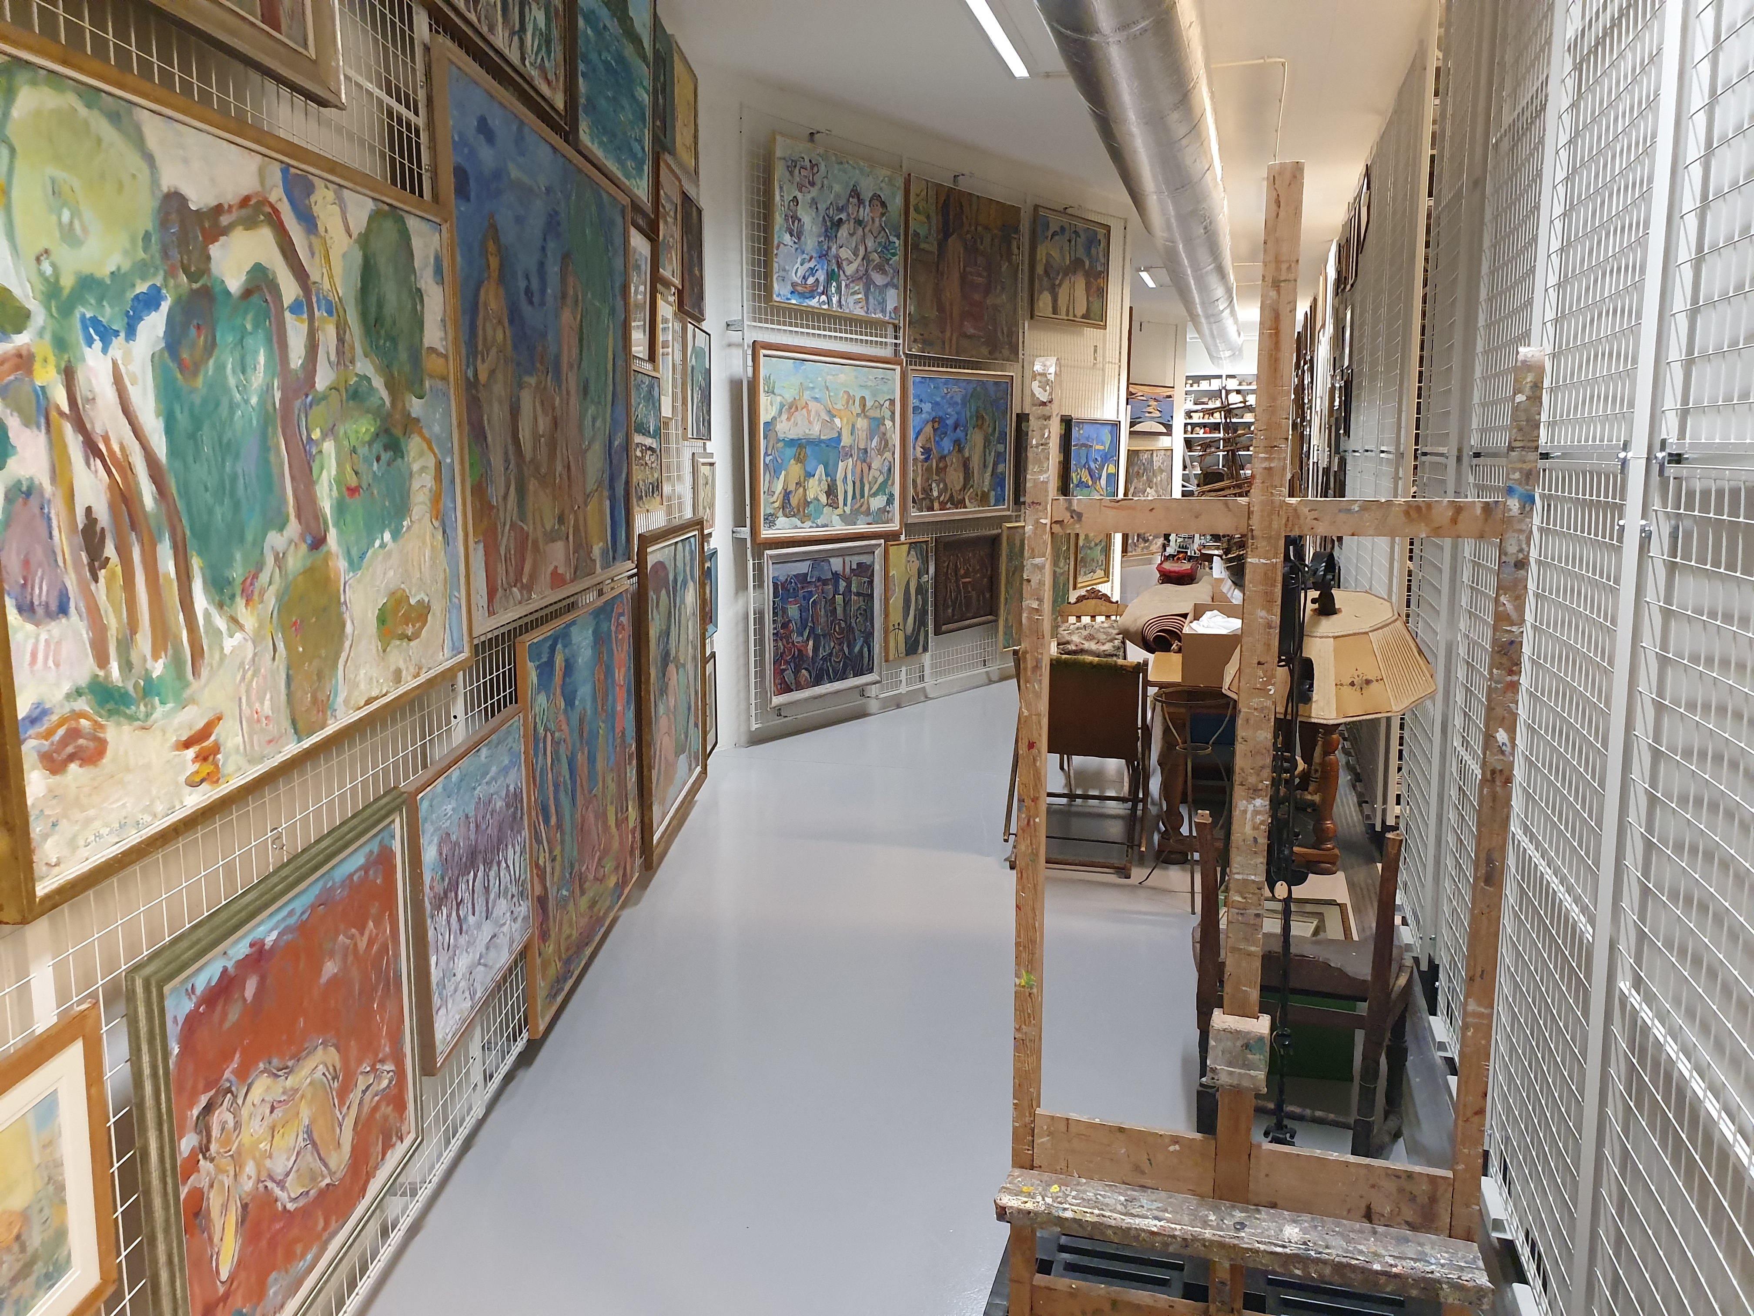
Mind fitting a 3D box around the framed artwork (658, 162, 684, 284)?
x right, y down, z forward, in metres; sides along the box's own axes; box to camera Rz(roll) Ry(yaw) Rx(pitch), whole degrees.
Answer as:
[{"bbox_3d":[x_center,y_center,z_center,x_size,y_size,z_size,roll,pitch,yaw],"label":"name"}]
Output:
[{"bbox_3d":[-0.848,-1.757,5.353,0.025,0.461,0.541,0,9,1],"label":"framed artwork"}]

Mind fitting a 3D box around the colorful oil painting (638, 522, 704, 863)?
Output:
[{"bbox_3d":[-0.853,0.072,5.634,0.040,1.250,1.447,0,9,1],"label":"colorful oil painting"}]

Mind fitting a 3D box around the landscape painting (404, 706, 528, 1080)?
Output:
[{"bbox_3d":[-0.896,0.480,2.941,0.037,0.574,0.740,0,9,0],"label":"landscape painting"}]

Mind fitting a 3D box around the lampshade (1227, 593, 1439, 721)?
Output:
[{"bbox_3d":[1.162,-0.027,3.400,0.531,0.194,0.531,-7,20,3],"label":"lampshade"}]

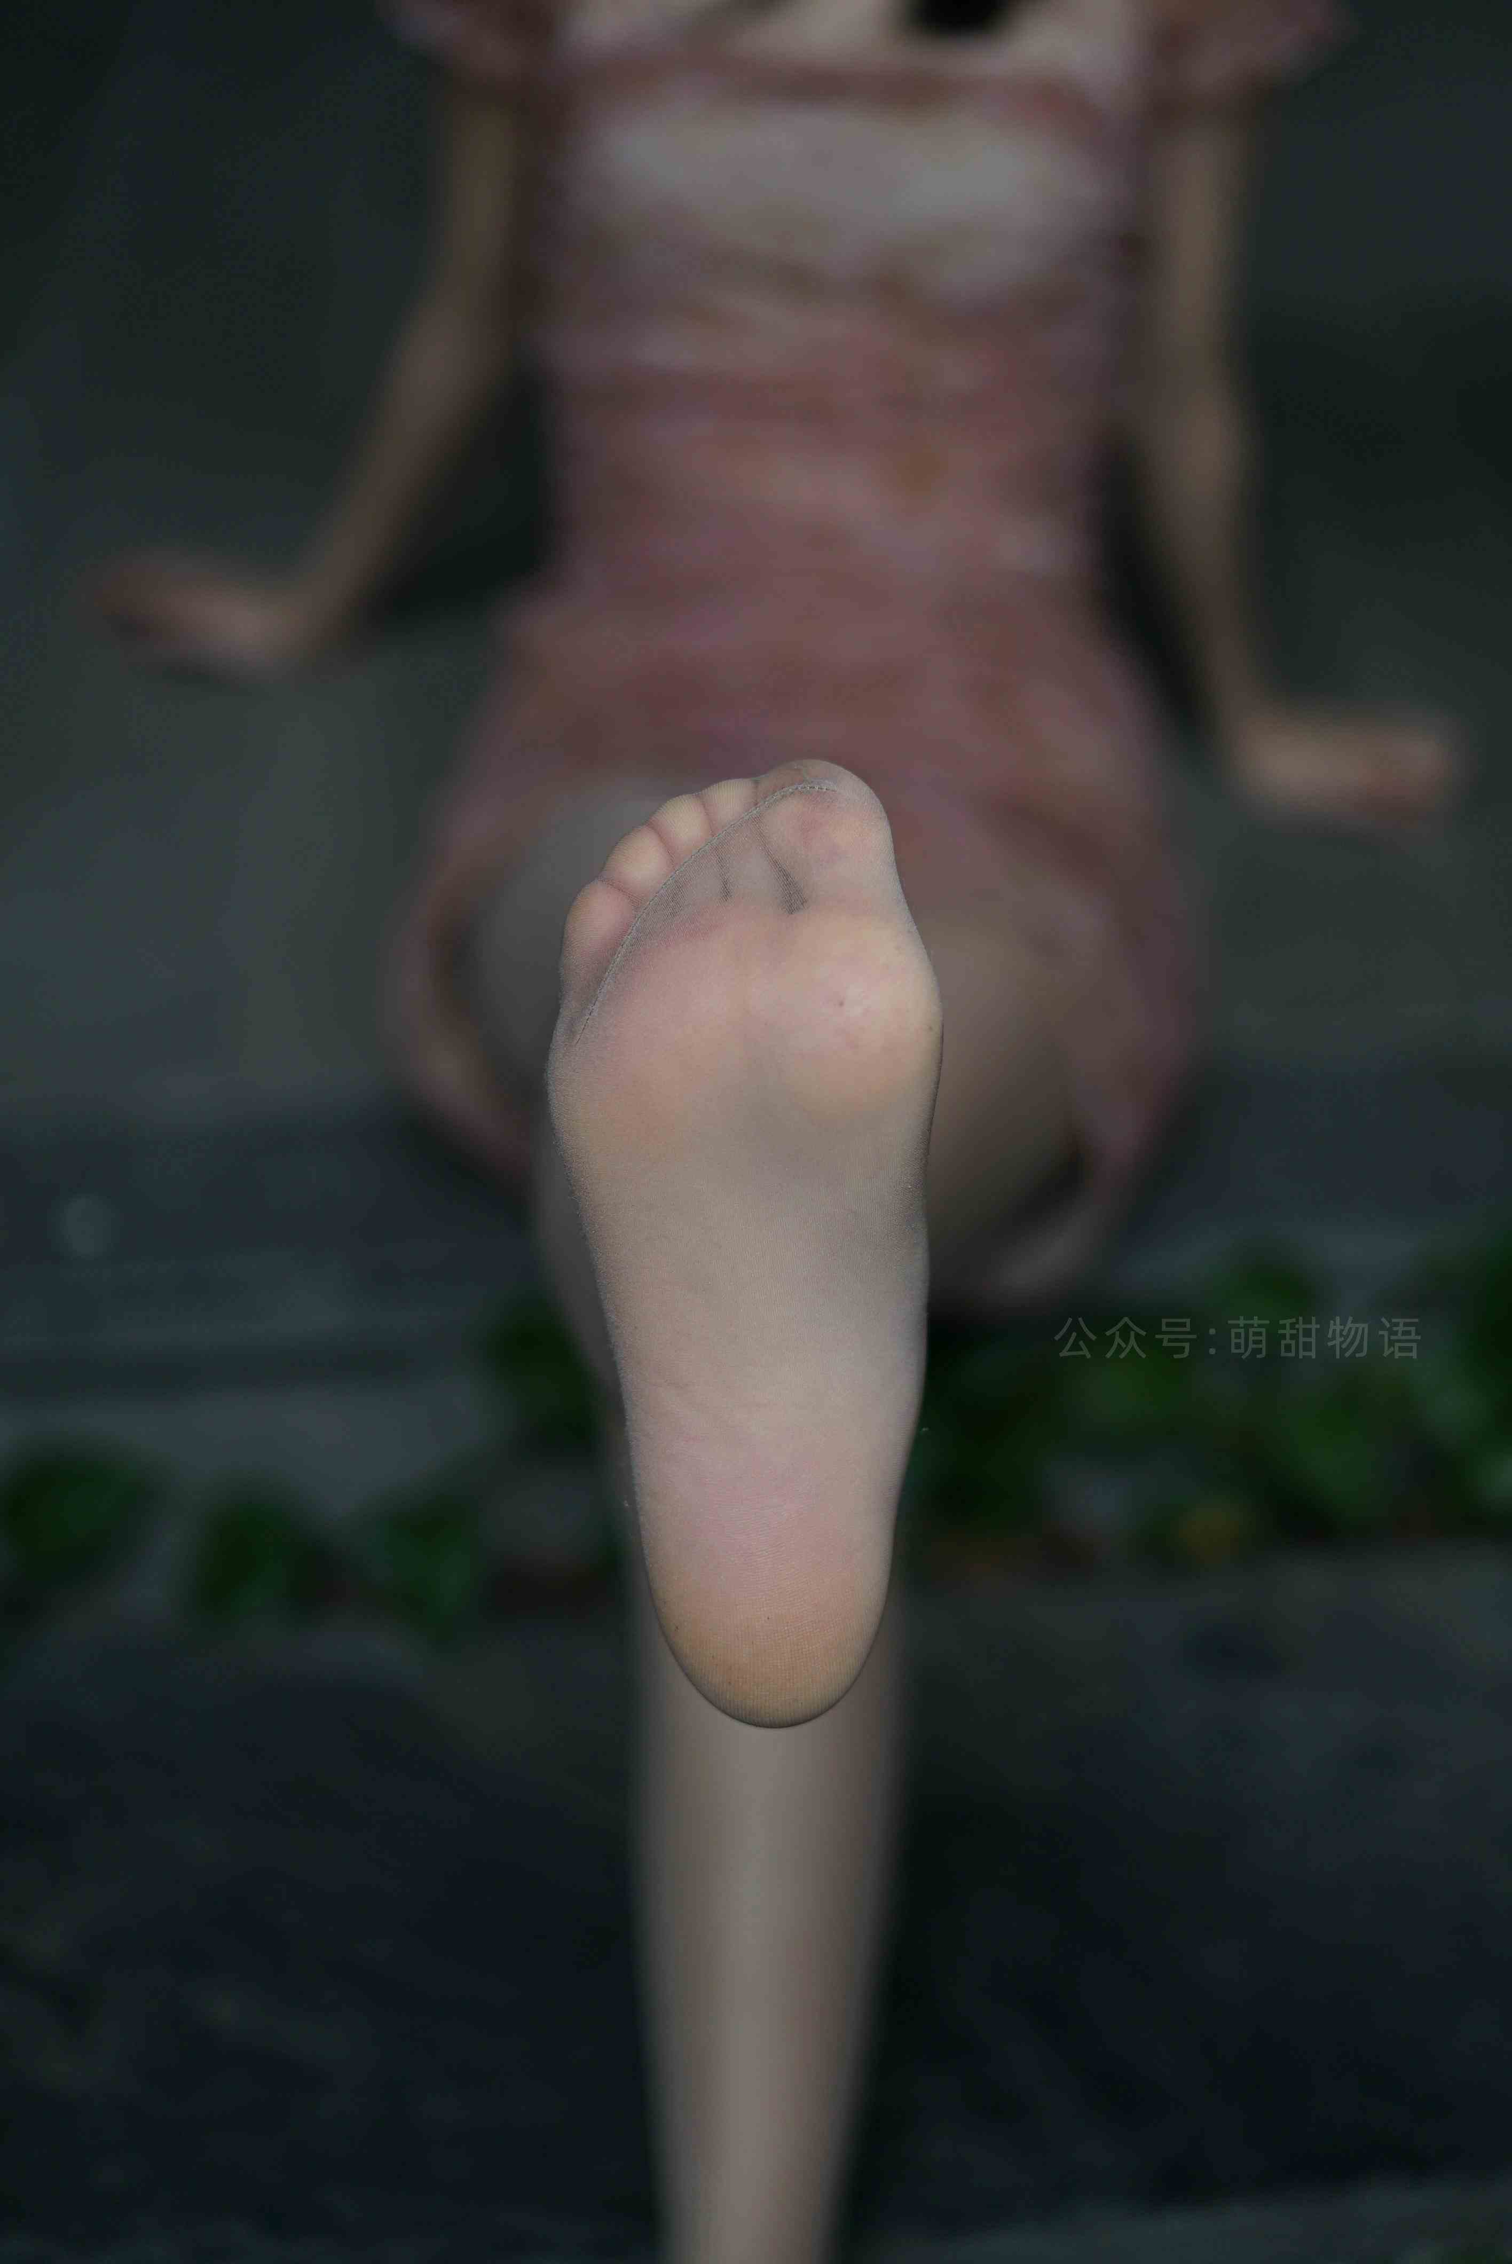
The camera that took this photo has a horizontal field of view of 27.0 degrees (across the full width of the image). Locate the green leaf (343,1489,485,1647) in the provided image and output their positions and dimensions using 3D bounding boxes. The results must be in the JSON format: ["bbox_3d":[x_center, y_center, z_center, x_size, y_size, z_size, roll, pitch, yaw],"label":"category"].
[{"bbox_3d":[-0.150,0.191,1.380,0.062,0.054,0.046,0,31,0],"label":"green leaf"}]

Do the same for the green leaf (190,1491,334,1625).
[{"bbox_3d":[-0.218,0.189,1.390,0.066,0.047,0.040,0,31,0],"label":"green leaf"}]

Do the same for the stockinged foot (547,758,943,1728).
[{"bbox_3d":[-0.003,0.022,0.762,0.091,0.230,0.085,-1,6,0],"label":"stockinged foot"}]

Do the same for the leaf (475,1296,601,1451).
[{"bbox_3d":[-0.096,0.109,1.420,0.061,0.054,0.046,0,31,0],"label":"leaf"}]

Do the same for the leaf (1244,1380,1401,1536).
[{"bbox_3d":[0.247,0.142,1.380,0.069,0.053,0.045,0,31,0],"label":"leaf"}]

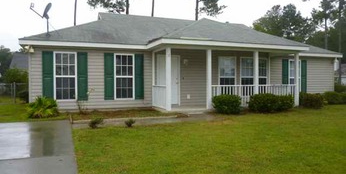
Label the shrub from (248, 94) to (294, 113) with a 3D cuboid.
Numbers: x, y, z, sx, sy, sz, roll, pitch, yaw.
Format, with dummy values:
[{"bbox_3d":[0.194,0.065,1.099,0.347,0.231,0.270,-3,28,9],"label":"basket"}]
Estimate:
[{"bbox_3d":[3.798,0.609,10.800,1.850,0.670,0.950,0,1,-21],"label":"shrub"}]

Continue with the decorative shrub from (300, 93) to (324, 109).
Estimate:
[{"bbox_3d":[5.996,0.596,12.100,0.970,0.630,0.900,0,1,-21],"label":"decorative shrub"}]

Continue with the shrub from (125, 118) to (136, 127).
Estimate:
[{"bbox_3d":[-1.103,0.911,7.270,0.300,0.250,0.300,0,1,-21],"label":"shrub"}]

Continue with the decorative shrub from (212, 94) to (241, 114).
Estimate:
[{"bbox_3d":[1.929,0.609,10.100,0.970,0.680,0.920,0,1,0],"label":"decorative shrub"}]

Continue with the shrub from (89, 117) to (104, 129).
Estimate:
[{"bbox_3d":[-1.939,0.915,7.100,0.400,0.290,0.380,0,1,-21],"label":"shrub"}]

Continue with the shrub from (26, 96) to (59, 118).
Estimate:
[{"bbox_3d":[-4.170,0.613,8.950,1.030,0.680,1.000,0,1,-21],"label":"shrub"}]

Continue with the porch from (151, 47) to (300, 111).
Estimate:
[{"bbox_3d":[2.232,-0.282,11.585,5.950,2.350,1.980,0,1,-21],"label":"porch"}]

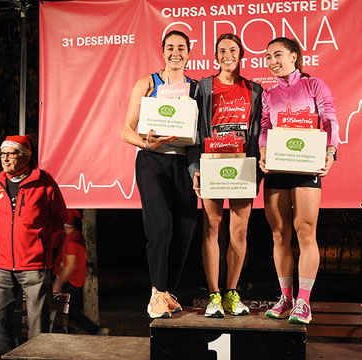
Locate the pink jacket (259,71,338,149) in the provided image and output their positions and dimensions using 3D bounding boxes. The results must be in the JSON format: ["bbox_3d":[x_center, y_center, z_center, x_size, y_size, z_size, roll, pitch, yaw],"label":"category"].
[{"bbox_3d":[0.688,-0.382,3.460,0.460,0.540,0.330,-2,-5,24],"label":"pink jacket"}]

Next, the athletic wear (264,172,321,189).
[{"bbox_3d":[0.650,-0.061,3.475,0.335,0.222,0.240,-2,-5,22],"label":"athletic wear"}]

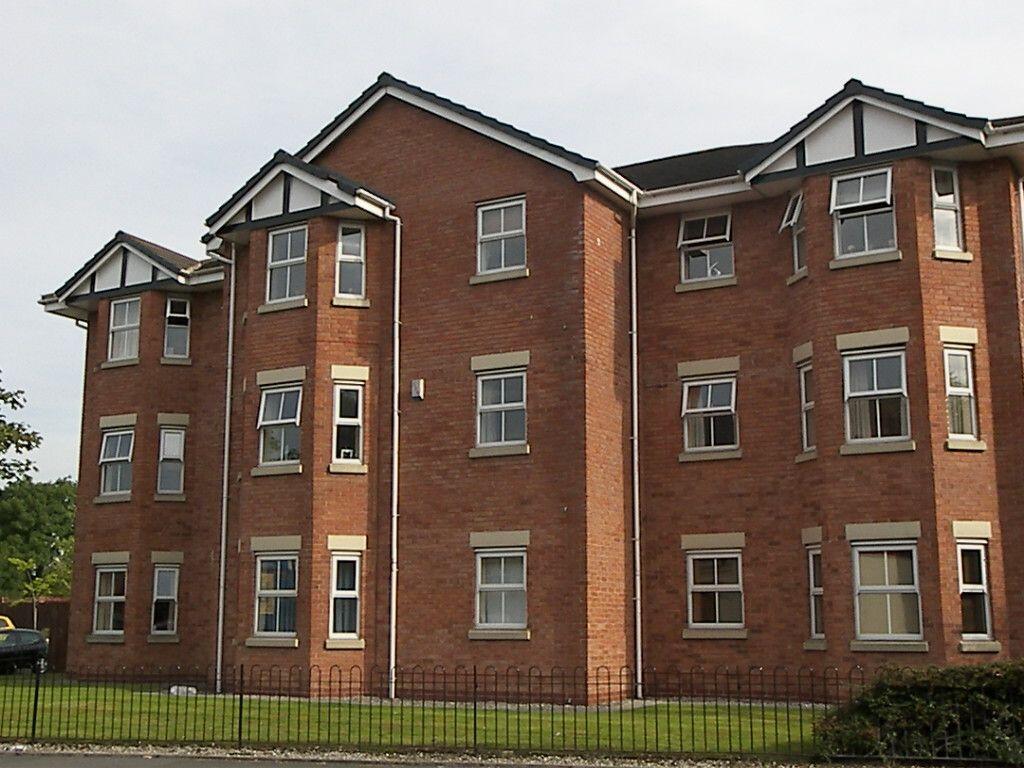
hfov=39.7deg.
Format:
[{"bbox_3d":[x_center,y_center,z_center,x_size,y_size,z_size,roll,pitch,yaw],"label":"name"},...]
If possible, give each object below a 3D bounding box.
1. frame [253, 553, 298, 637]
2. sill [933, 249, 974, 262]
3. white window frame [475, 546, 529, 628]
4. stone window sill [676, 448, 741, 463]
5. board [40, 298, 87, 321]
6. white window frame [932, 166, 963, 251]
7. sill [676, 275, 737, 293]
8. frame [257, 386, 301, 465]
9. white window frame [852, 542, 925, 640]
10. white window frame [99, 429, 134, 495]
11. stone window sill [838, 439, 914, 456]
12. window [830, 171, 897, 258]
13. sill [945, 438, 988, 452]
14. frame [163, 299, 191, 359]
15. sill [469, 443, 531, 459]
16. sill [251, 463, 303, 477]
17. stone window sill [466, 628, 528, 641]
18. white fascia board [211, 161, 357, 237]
[{"bbox_3d":[-3.713,3.329,22.448,0.880,1.320,0.080,-6,-11,30],"label":"frame"},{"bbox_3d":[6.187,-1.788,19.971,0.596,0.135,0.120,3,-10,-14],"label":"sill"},{"bbox_3d":[-0.145,3.037,21.012,0.895,1.172,0.080,-6,-12,30],"label":"white window frame"},{"bbox_3d":[3.070,1.114,21.809,1.020,0.135,0.150,-6,-12,29],"label":"stone window sill"},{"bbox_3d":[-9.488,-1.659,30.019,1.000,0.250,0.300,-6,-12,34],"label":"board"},{"bbox_3d":[6.131,-2.468,20.060,0.480,1.200,0.080,3,-10,-14],"label":"white window frame"},{"bbox_3d":[3.070,-1.539,22.306,1.020,0.135,0.150,-6,-12,29],"label":"sill"},{"bbox_3d":[-3.708,0.656,22.851,0.910,1.320,0.150,-6,-11,32],"label":"frame"},{"bbox_3d":[5.142,2.829,19.430,0.940,1.330,0.100,-6,-12,34],"label":"white window frame"},{"bbox_3d":[-7.772,1.520,27.939,0.910,1.300,0.150,-6,-12,34],"label":"white window frame"},{"bbox_3d":[5.089,0.898,19.727,1.030,0.140,0.120,-6,-11,30],"label":"stone window sill"},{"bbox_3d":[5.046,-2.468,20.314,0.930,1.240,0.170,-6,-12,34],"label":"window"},{"bbox_3d":[6.194,0.832,19.405,0.610,0.140,0.120,3,-10,-14],"label":"sill"},{"bbox_3d":[-6.617,-1.118,28.113,0.480,1.220,0.180,2,-10,-13],"label":"frame"},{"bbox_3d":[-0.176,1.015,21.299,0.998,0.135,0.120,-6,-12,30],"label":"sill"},{"bbox_3d":[-3.725,1.395,22.671,1.010,0.140,0.120,-6,-11,30],"label":"sill"},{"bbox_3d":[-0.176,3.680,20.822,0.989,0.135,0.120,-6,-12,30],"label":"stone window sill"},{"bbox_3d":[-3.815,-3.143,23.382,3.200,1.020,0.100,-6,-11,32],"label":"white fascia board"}]

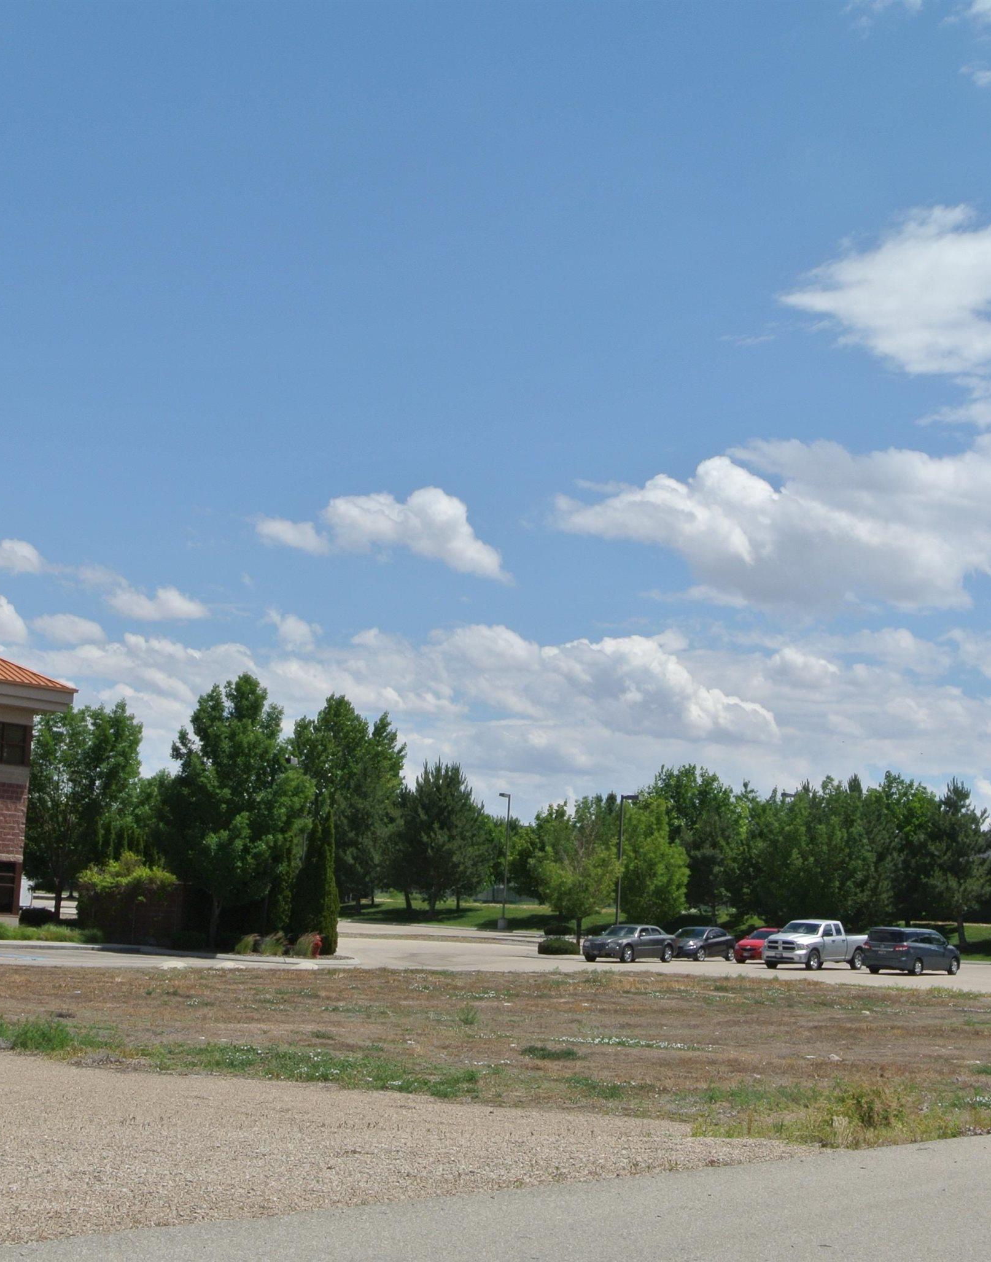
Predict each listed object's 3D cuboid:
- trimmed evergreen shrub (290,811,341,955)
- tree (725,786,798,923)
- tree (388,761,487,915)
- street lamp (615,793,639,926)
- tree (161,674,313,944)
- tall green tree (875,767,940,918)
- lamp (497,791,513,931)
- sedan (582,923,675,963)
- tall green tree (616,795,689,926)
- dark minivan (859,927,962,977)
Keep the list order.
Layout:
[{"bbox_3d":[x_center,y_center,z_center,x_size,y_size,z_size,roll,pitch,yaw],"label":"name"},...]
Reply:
[{"bbox_3d":[-6.473,9.059,79.000,1.797,5.124,1.707,3,-7,0],"label":"trimmed evergreen shrub"},{"bbox_3d":[18.110,15.295,150.000,5.268,9.528,5.268,3,-7,0],"label":"tree"},{"bbox_3d":[-3.532,12.400,132.000,5.778,9.175,5.778,3,-7,-1],"label":"tree"},{"bbox_3d":[8.459,15.140,142.394,1.400,9.290,0.500,-1,-8,25],"label":"street lamp"},{"bbox_3d":[-9.215,6.456,78.500,5.314,9.769,5.314,4,-8,-6],"label":"tree"},{"bbox_3d":[24.161,12.765,129.000,3.920,9.051,3.920,1,-8,11],"label":"tall green tree"},{"bbox_3d":[0.541,15.753,151.284,0.500,9.471,1.300,-3,-9,38],"label":"lamp"},{"bbox_3d":[5.555,12.827,90.307,1.880,1.480,5.000,-2,-9,36],"label":"sedan"},{"bbox_3d":[10.472,15.480,147.000,4.916,9.141,4.916,3,-7,0],"label":"tall green tree"},{"bbox_3d":[16.457,12.581,86.685,1.970,1.840,5.100,-3,-9,37],"label":"dark minivan"}]

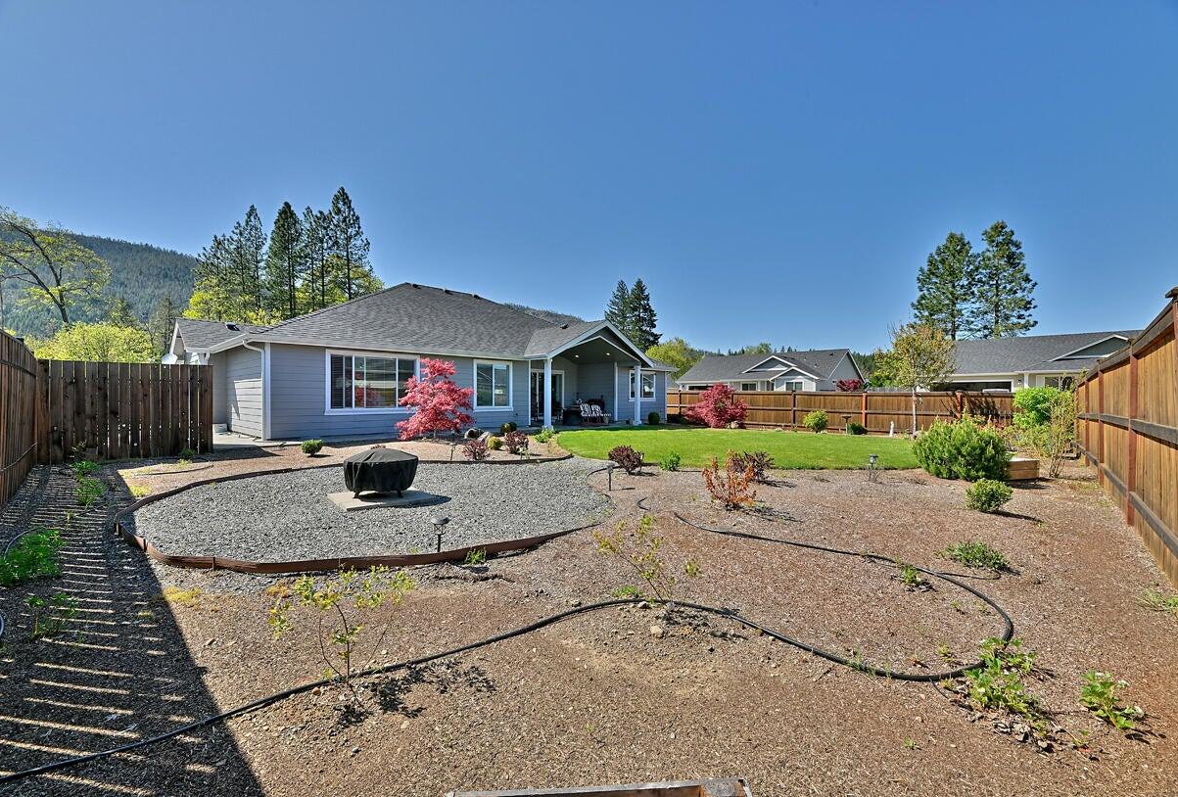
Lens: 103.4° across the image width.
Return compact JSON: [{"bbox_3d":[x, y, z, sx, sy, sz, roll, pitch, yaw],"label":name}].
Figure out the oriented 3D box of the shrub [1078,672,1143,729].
[{"bbox_3d":[1.920,1.110,1.720,0.180,0.190,0.180,0,0,0],"label":"shrub"}]

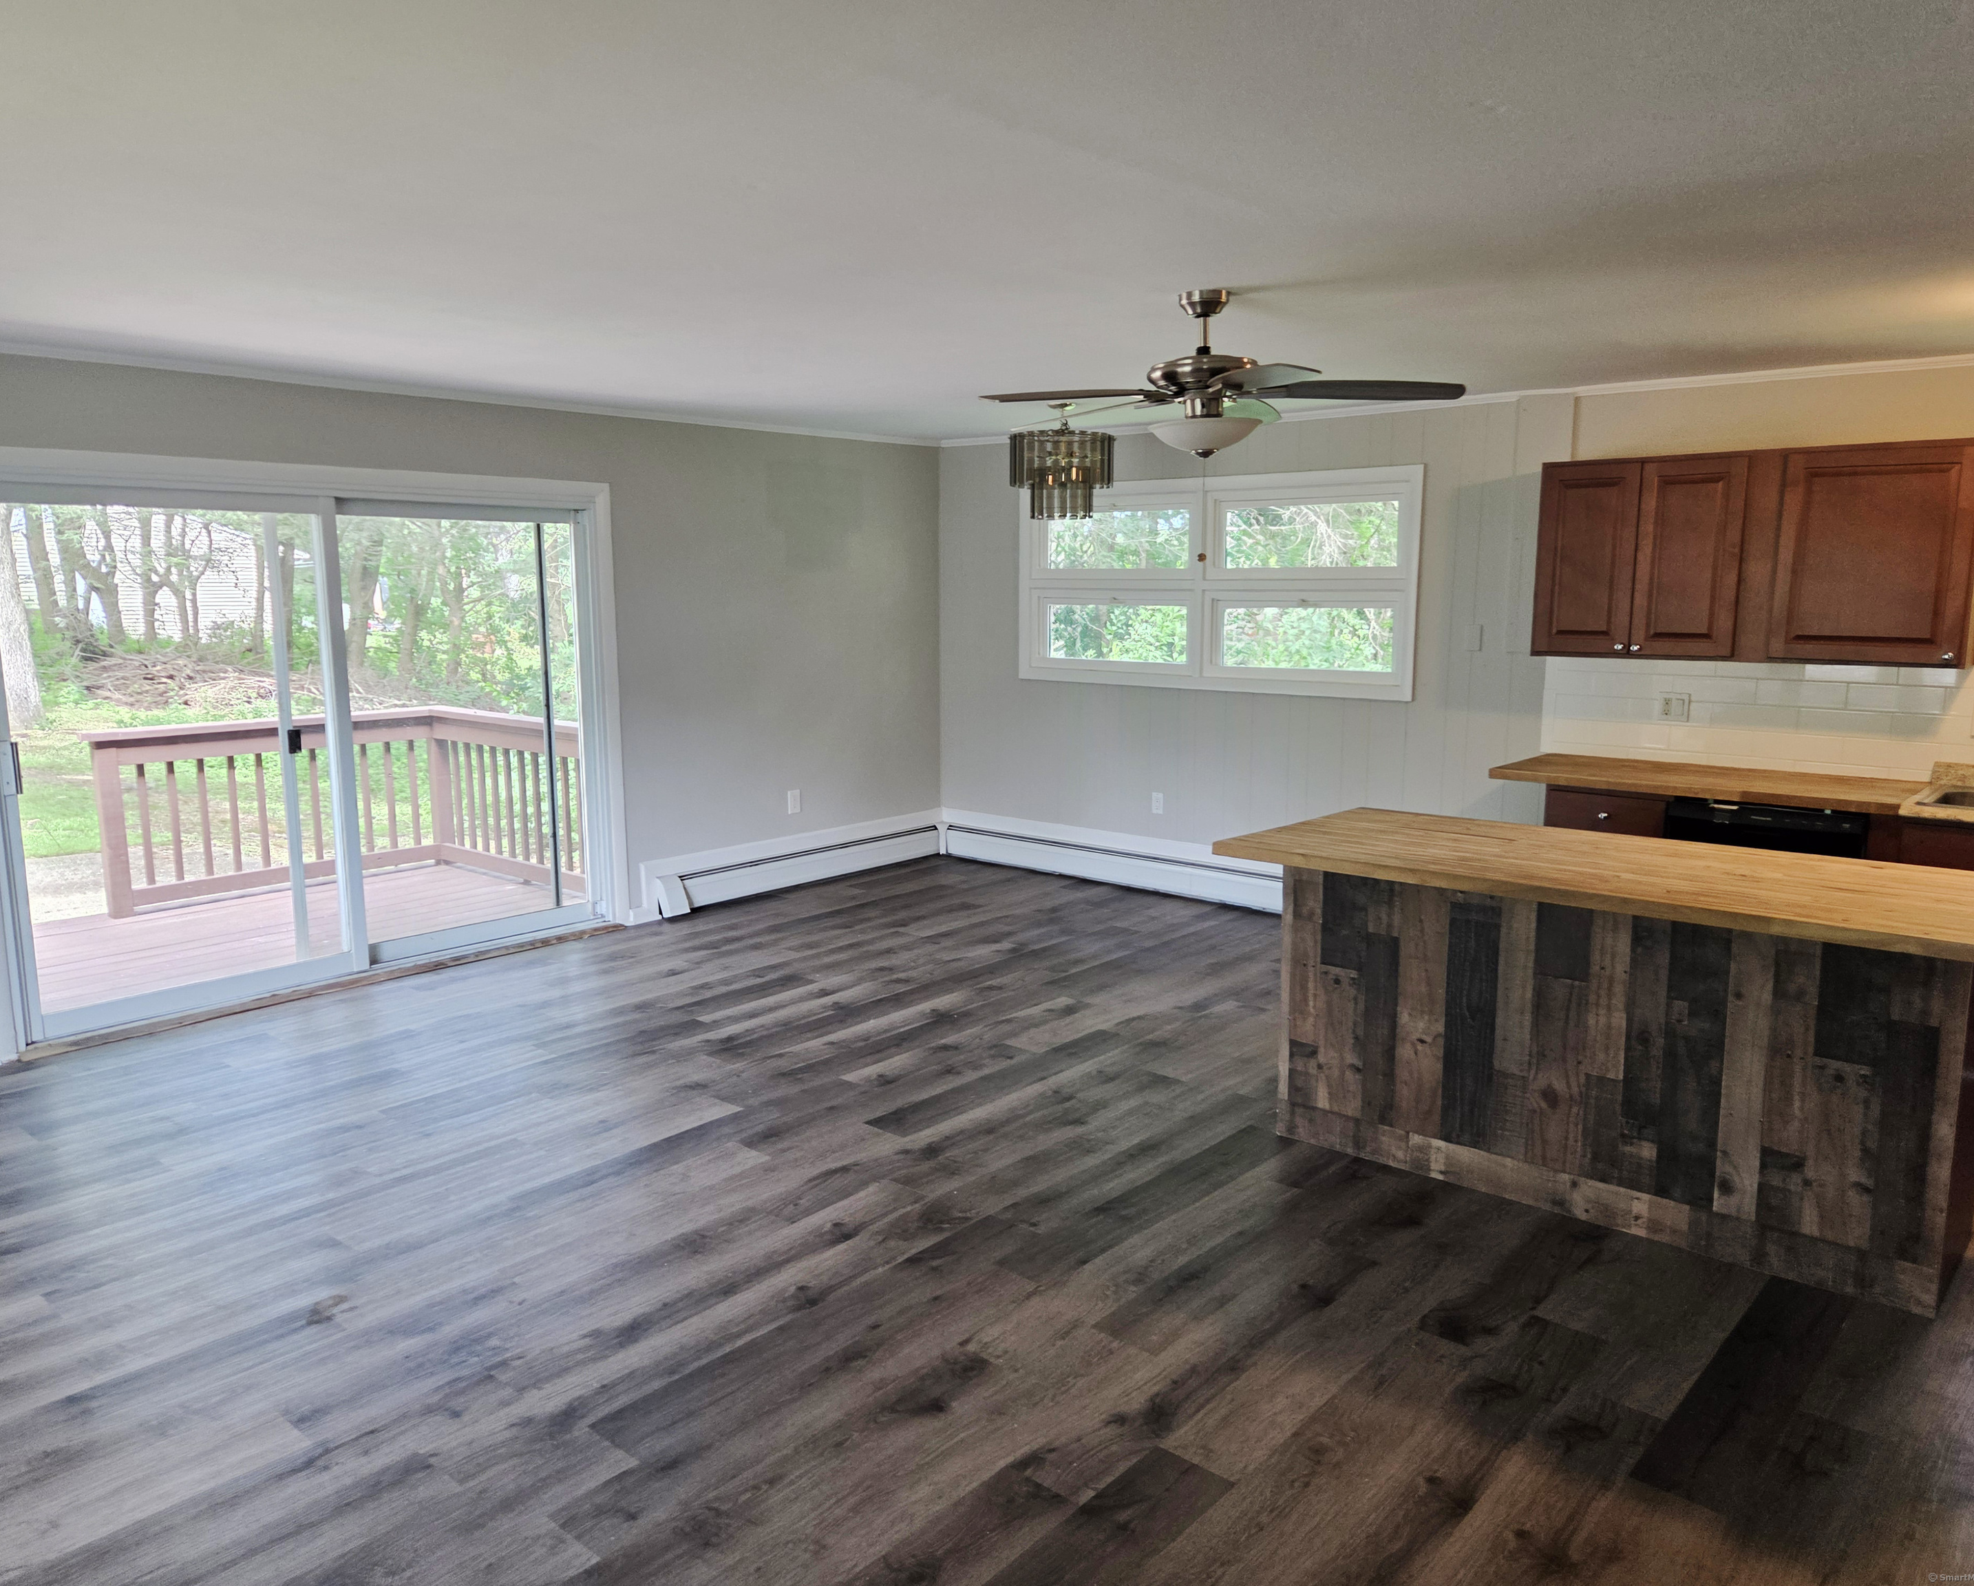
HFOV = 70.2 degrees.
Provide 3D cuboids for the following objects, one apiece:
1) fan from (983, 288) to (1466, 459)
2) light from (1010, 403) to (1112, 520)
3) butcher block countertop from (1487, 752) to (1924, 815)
[{"bbox_3d":[0.571,-1.098,3.729,1.340,0.430,1.340,7,11,41],"label":"fan"},{"bbox_3d":[0.347,-1.497,6.382,0.481,0.501,0.481,0,9,0],"label":"light"},{"bbox_3d":[2.655,-0.044,5.220,1.348,0.040,0.630,7,11,41],"label":"butcher block countertop"}]

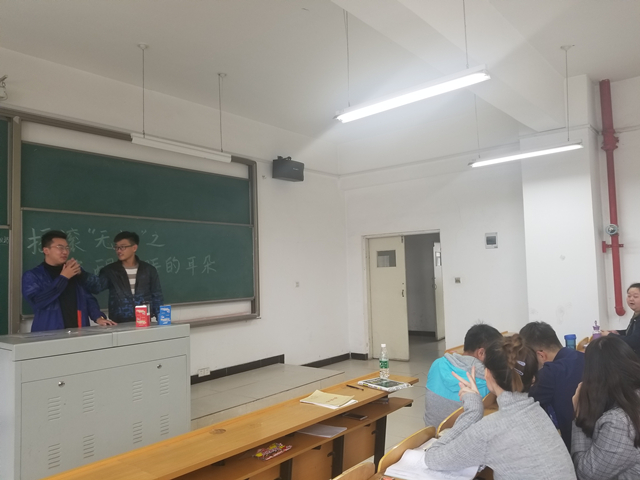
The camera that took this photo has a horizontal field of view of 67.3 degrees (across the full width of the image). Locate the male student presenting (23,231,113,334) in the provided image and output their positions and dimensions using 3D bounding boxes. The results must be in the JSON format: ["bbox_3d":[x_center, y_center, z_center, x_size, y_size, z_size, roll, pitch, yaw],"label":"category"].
[{"bbox_3d":[-1.956,0.775,3.737,0.460,1.678,0.570,-4,-4,37],"label":"male student presenting"}]

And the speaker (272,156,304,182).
[{"bbox_3d":[-0.498,-0.996,6.954,0.490,0.255,0.260,1,3,-35],"label":"speaker"}]

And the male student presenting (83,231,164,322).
[{"bbox_3d":[-1.667,0.778,4.077,0.660,1.700,0.420,0,-4,-25],"label":"male student presenting"}]

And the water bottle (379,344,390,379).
[{"bbox_3d":[0.422,0.790,3.137,0.064,0.232,0.064,-1,-4,0],"label":"water bottle"}]

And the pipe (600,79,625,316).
[{"bbox_3d":[3.394,-0.511,5.577,0.190,2.720,0.190,-4,-5,40],"label":"pipe"}]

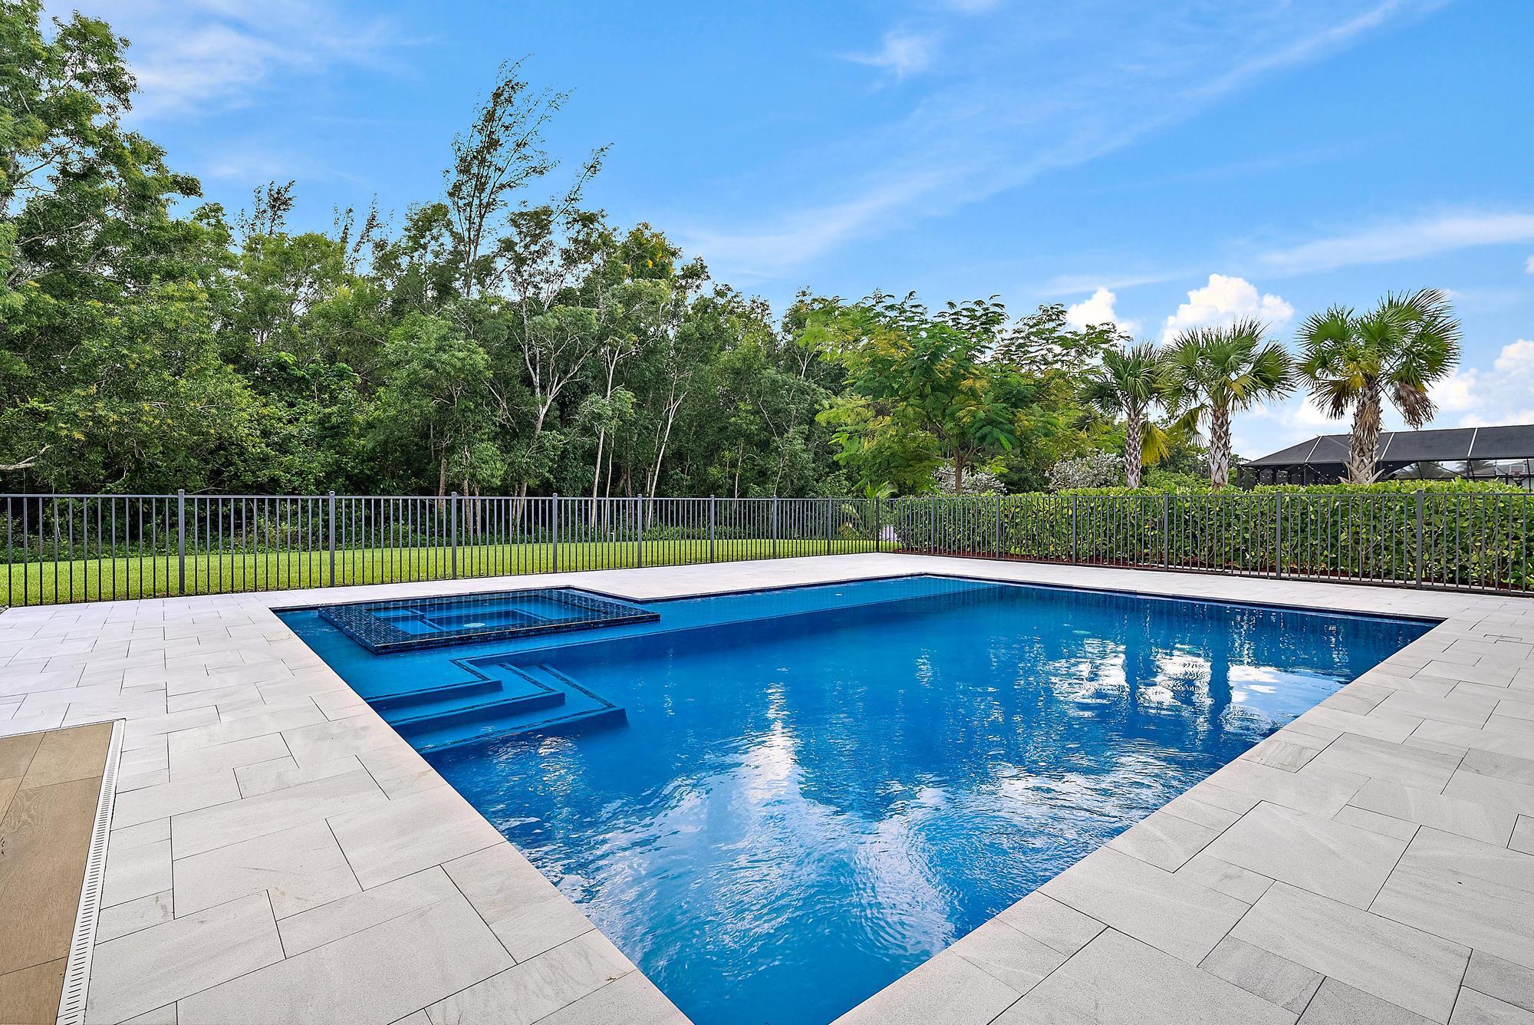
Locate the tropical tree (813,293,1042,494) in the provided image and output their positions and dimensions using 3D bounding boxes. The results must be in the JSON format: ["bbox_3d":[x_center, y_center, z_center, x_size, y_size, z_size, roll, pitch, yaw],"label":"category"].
[{"bbox_3d":[4.130,-2.300,18.700,5.800,6.400,5.500,0,1,12],"label":"tropical tree"}]

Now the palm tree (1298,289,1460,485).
[{"bbox_3d":[11.400,-1.620,13.650,2.550,5.150,2.500,1,1,40],"label":"palm tree"}]

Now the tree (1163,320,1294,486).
[{"bbox_3d":[9.870,-1.600,15.700,2.450,5.100,2.450,0,1,32],"label":"tree"}]

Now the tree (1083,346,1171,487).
[{"bbox_3d":[8.550,-1.550,17.000,2.150,4.900,2.150,0,1,27],"label":"tree"}]

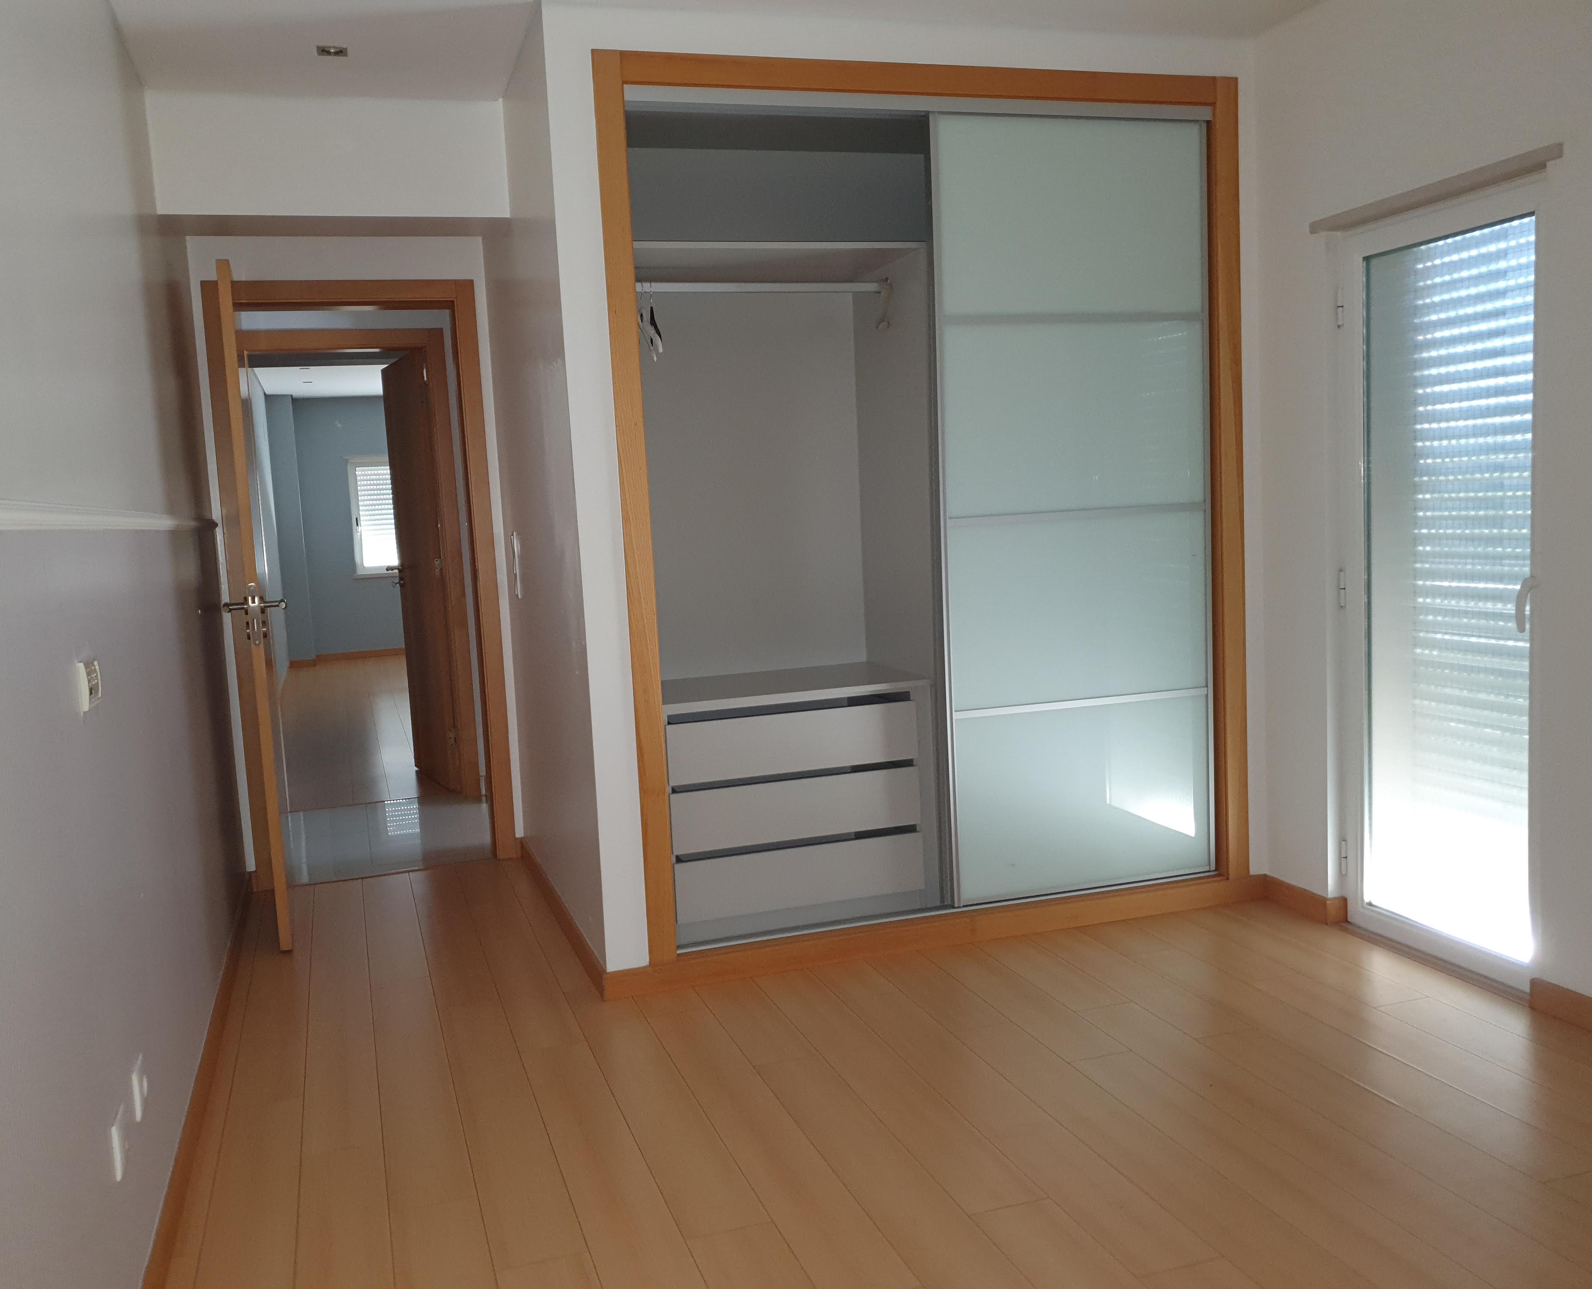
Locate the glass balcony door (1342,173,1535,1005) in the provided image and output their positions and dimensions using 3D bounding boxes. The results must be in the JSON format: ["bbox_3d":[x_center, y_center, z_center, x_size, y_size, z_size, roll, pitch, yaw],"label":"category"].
[{"bbox_3d":[1.650,-0.124,3.271,0.071,1.900,0.670,-5,7,-19],"label":"glass balcony door"}]

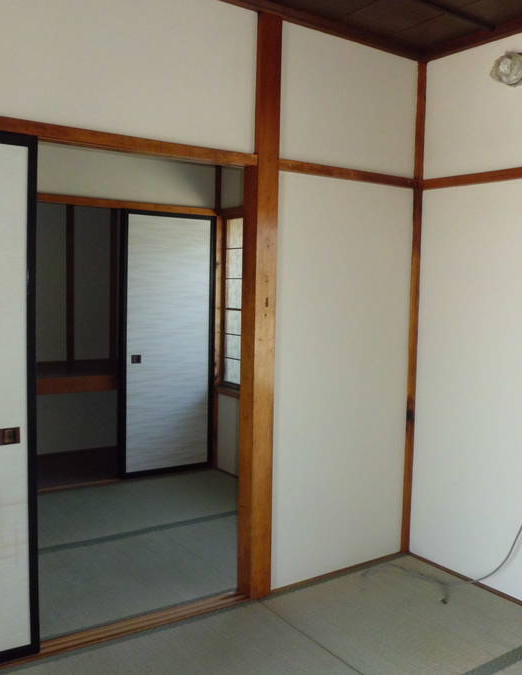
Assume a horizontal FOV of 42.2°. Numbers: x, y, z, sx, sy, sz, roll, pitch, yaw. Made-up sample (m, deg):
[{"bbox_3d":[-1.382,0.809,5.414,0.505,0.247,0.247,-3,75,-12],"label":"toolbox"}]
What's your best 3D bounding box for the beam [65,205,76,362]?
[{"bbox_3d":[-1.395,-0.418,4.916,0.063,1.200,0.060,-2,5,-34],"label":"beam"}]

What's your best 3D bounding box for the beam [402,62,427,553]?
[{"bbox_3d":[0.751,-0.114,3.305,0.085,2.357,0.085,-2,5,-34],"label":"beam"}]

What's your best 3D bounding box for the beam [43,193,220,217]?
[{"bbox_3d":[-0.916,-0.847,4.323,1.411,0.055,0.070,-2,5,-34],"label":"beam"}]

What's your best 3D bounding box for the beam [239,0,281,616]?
[{"bbox_3d":[-0.006,-0.091,2.794,0.107,2.362,0.100,-2,5,-34],"label":"beam"}]

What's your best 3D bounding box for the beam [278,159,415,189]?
[{"bbox_3d":[0.401,-0.713,2.985,0.818,0.043,0.040,-2,5,-34],"label":"beam"}]

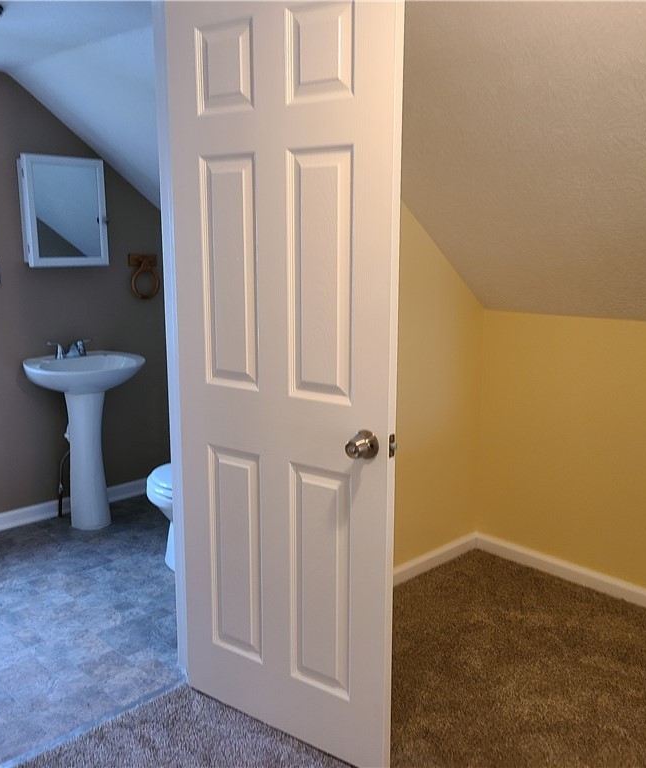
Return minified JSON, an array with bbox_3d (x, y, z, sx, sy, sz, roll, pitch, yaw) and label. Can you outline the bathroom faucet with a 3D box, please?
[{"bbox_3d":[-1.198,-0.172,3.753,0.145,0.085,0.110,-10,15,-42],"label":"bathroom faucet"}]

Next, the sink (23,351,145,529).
[{"bbox_3d":[-1.127,0.295,3.700,0.560,0.826,0.495,-10,15,-42],"label":"sink"}]

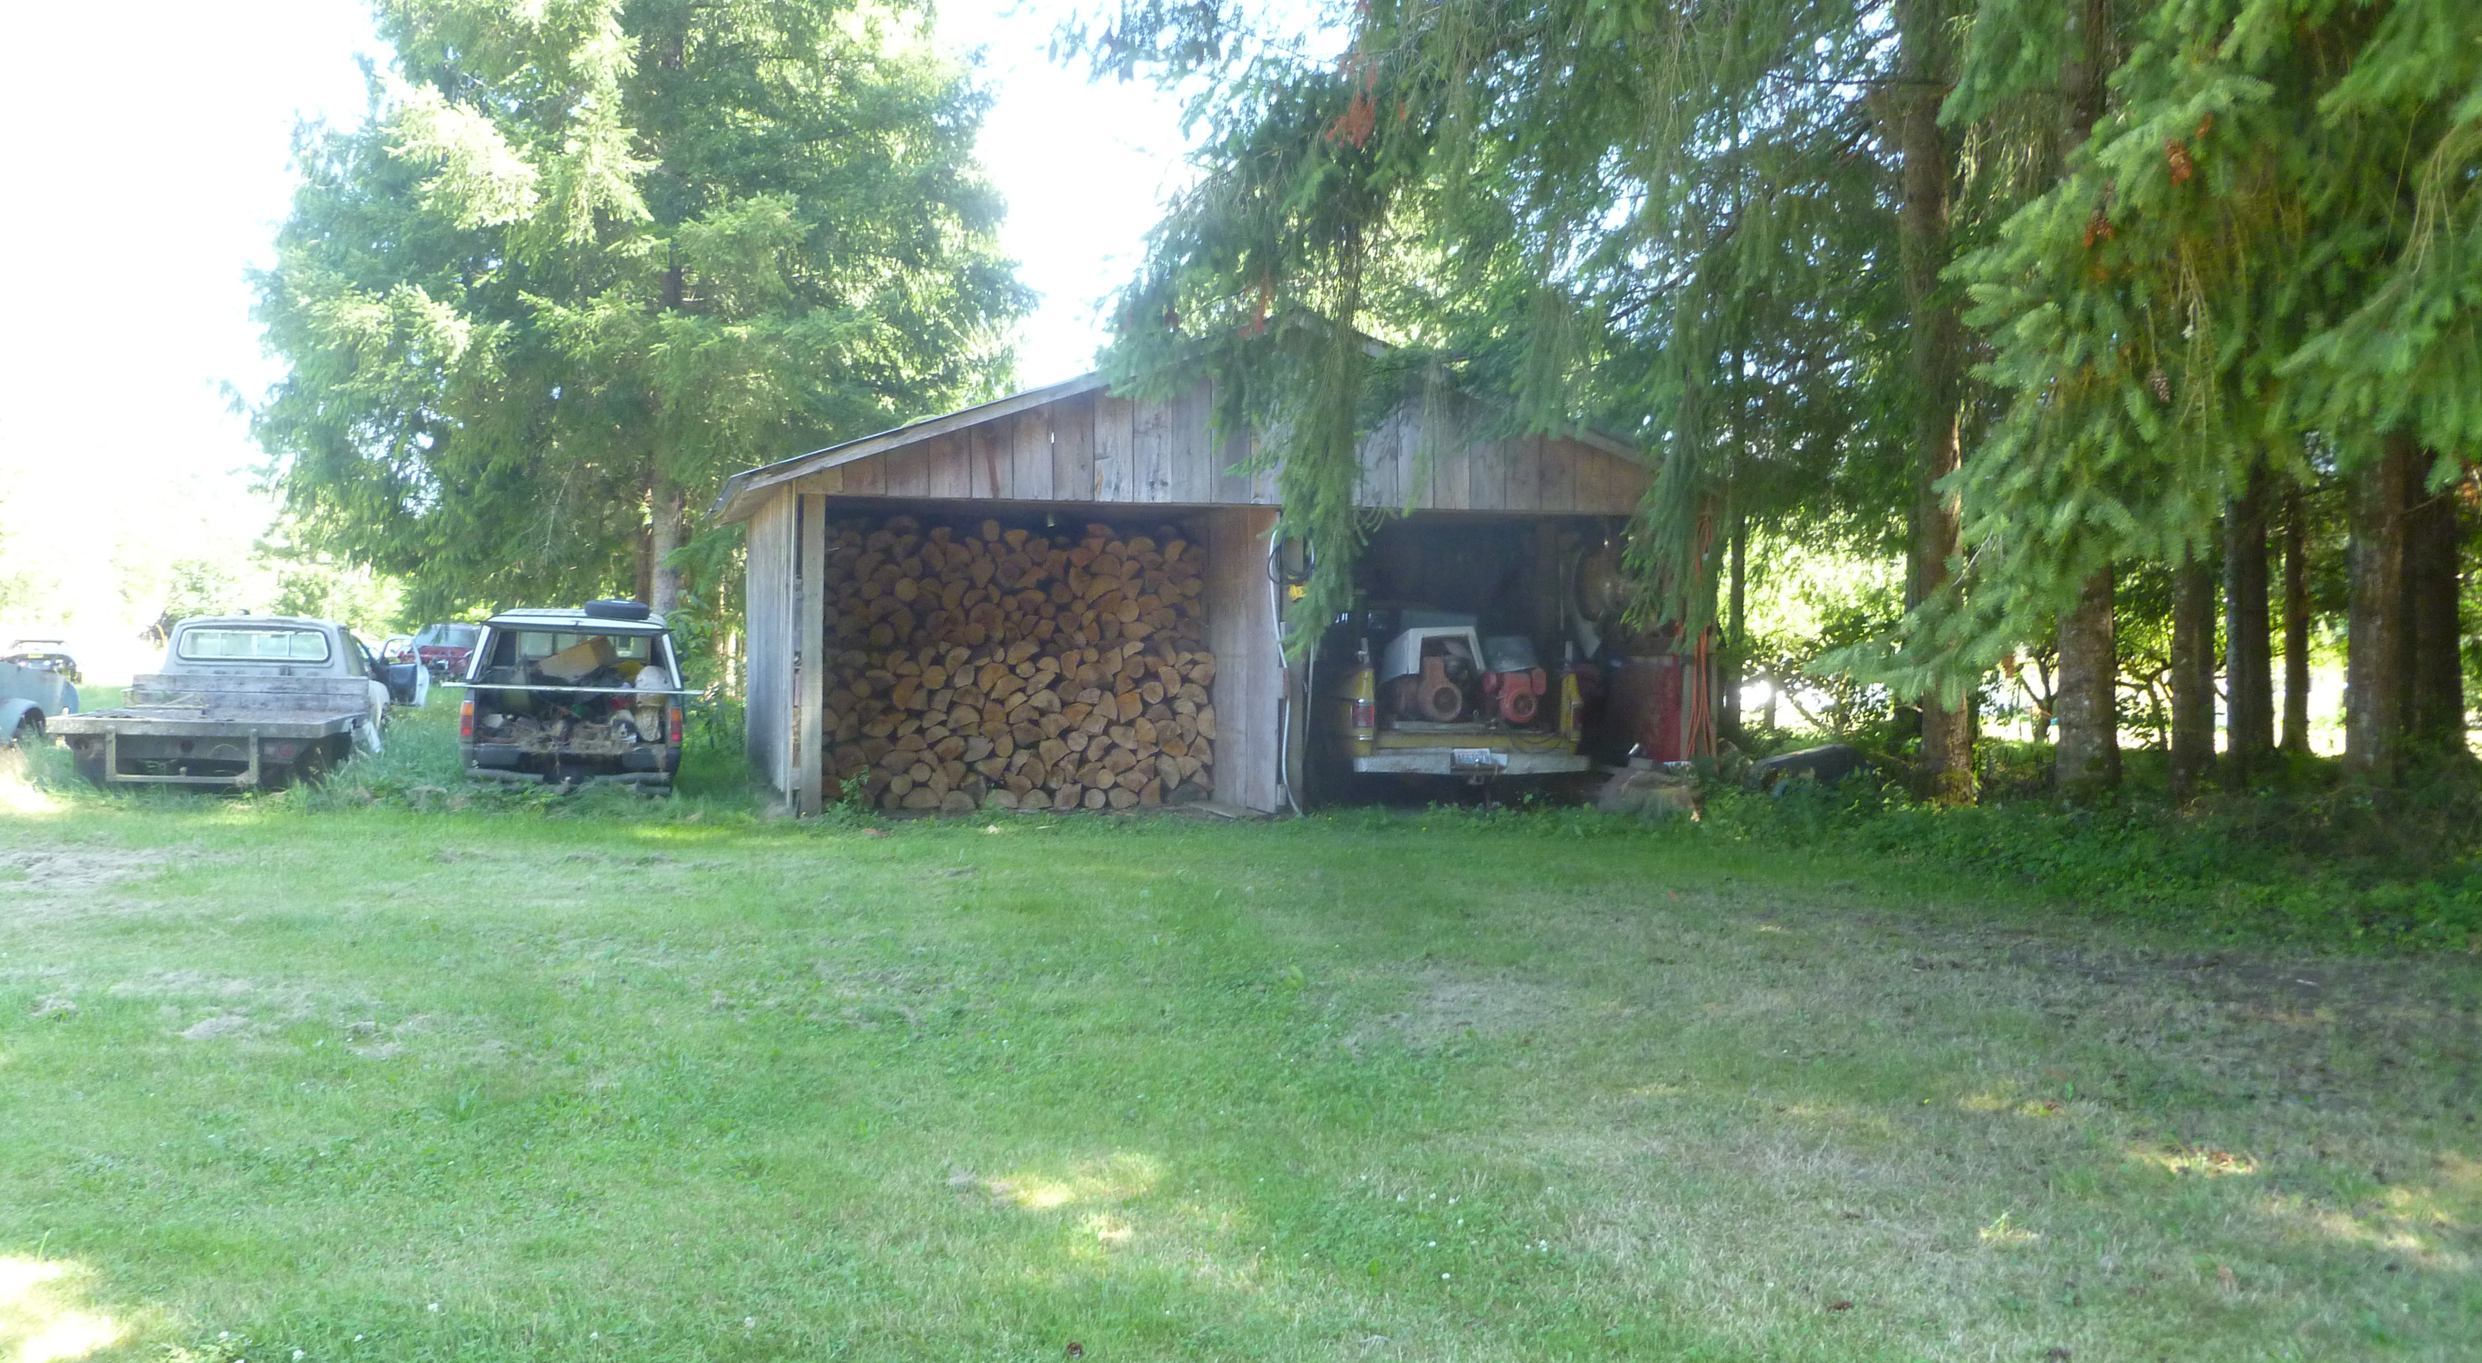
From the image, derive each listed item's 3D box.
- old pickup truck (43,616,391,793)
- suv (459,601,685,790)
[{"bbox_3d":[-9.470,0.203,19.070,2.070,1.650,5.600,0,1,-17],"label":"old pickup truck"},{"bbox_3d":[-5.880,0.162,17.850,1.680,1.600,4.600,0,1,-17],"label":"suv"}]

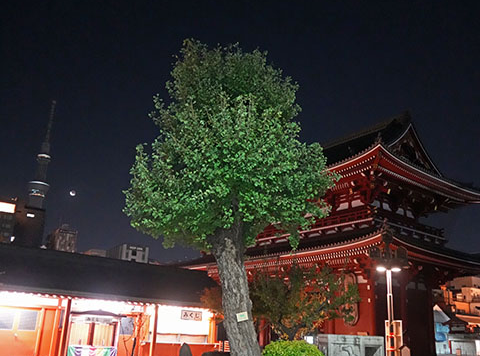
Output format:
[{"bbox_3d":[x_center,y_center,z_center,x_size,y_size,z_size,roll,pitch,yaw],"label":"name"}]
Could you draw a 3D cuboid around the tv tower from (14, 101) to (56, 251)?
[{"bbox_3d":[-558.515,61.103,1315.264,66.000,634.000,66.000,11,-19,-22],"label":"tv tower"}]

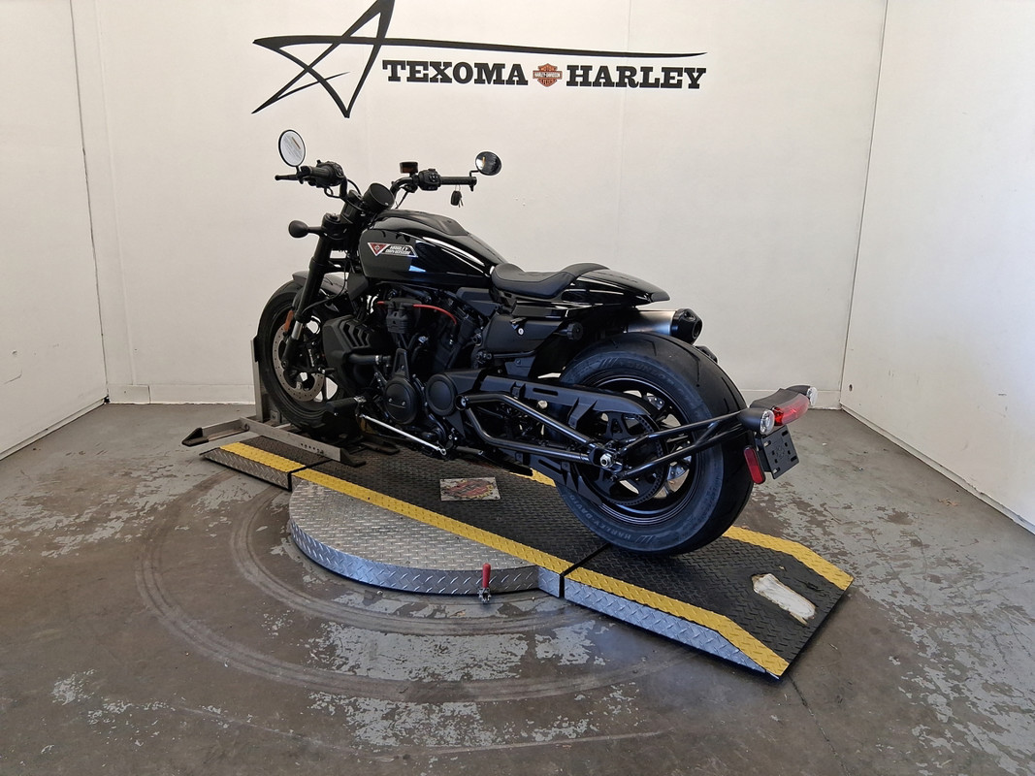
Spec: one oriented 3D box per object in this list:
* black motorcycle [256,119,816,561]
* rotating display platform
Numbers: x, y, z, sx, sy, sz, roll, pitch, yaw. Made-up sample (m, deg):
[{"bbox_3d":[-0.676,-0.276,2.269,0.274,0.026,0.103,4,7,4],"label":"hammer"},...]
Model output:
[{"bbox_3d":[-0.182,-0.211,2.608,2.270,1.180,0.920,12,19,37],"label":"black motorcycle"},{"bbox_3d":[-0.182,0.389,2.772,2.478,0.075,1.220,12,19,36],"label":"rotating display platform"}]

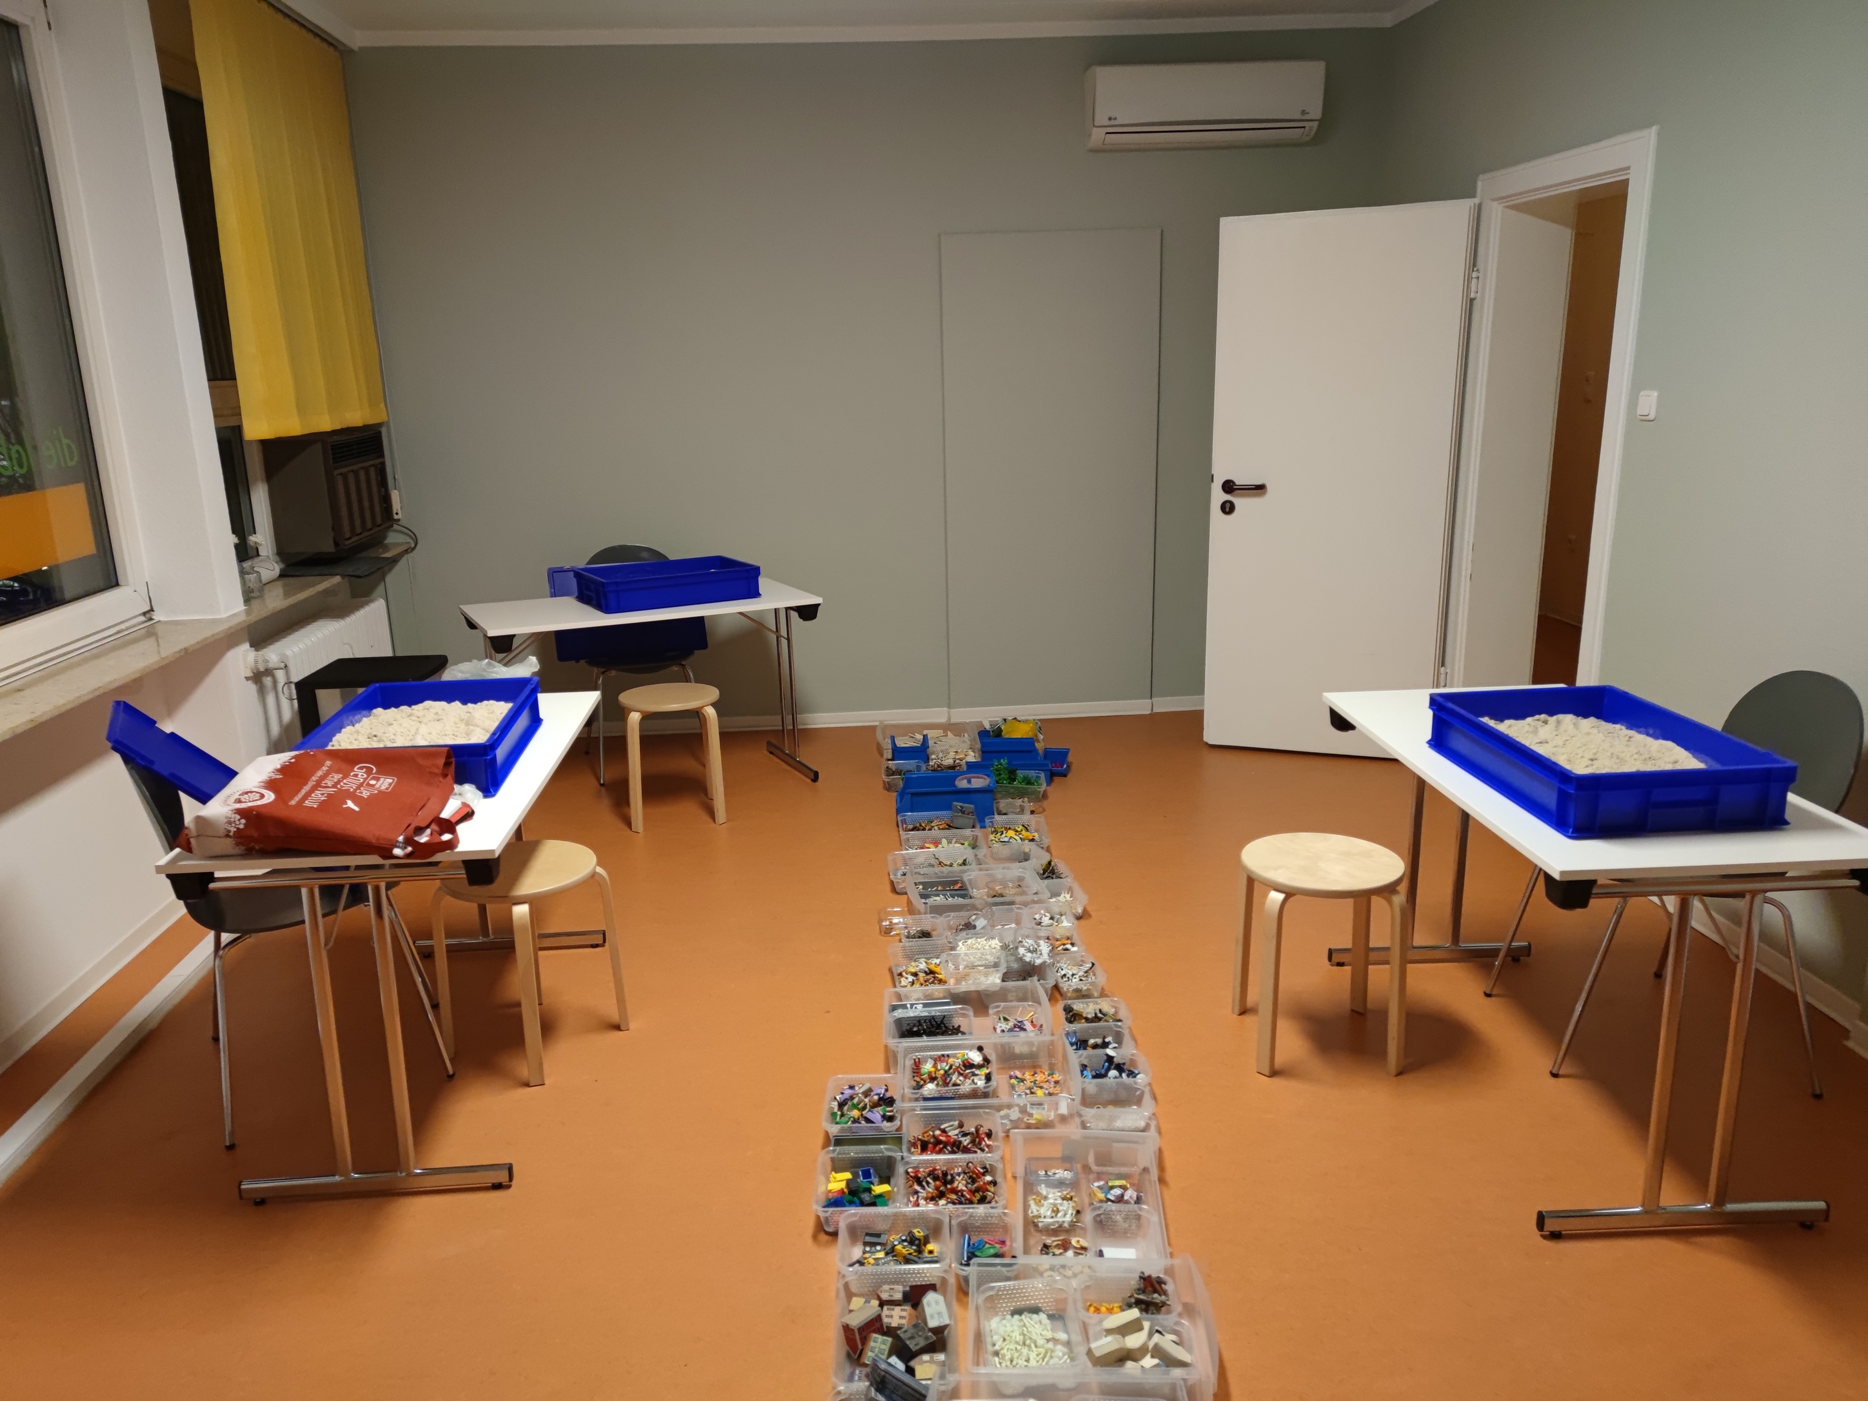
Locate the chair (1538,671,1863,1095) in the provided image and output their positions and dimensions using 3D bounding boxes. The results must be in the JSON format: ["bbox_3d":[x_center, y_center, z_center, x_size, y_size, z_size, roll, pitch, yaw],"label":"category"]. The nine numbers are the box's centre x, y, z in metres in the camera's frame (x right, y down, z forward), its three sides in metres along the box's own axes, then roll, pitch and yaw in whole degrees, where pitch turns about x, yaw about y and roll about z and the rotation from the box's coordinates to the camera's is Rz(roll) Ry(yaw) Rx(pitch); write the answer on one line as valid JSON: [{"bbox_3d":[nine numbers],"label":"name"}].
[{"bbox_3d":[1.655,0.364,2.946,0.600,0.870,0.570,-1,14,1],"label":"chair"}]

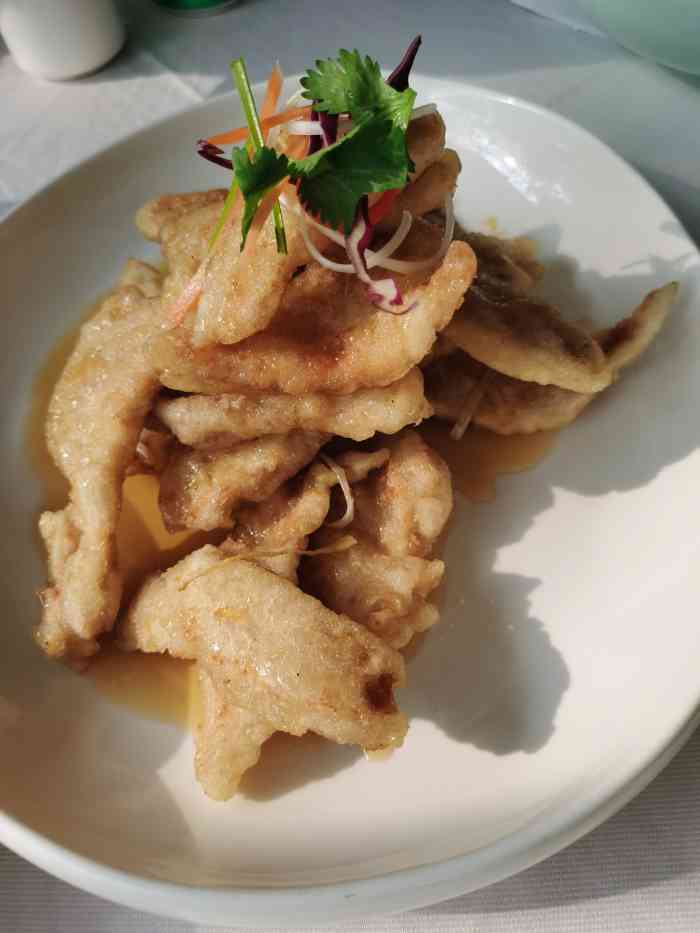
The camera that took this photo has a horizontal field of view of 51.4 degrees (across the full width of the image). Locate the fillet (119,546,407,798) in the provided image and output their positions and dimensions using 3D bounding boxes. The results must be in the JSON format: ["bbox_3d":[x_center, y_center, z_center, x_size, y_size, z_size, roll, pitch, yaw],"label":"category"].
[{"bbox_3d":[-0.024,0.052,0.198,0.071,0.036,0.059,-15,60,-5],"label":"fillet"}]

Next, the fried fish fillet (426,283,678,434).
[{"bbox_3d":[0.067,-0.034,0.244,0.083,0.034,0.036,-11,60,-3],"label":"fried fish fillet"}]

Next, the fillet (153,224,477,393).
[{"bbox_3d":[-0.011,-0.048,0.221,0.098,0.034,0.043,-7,60,-1],"label":"fillet"}]

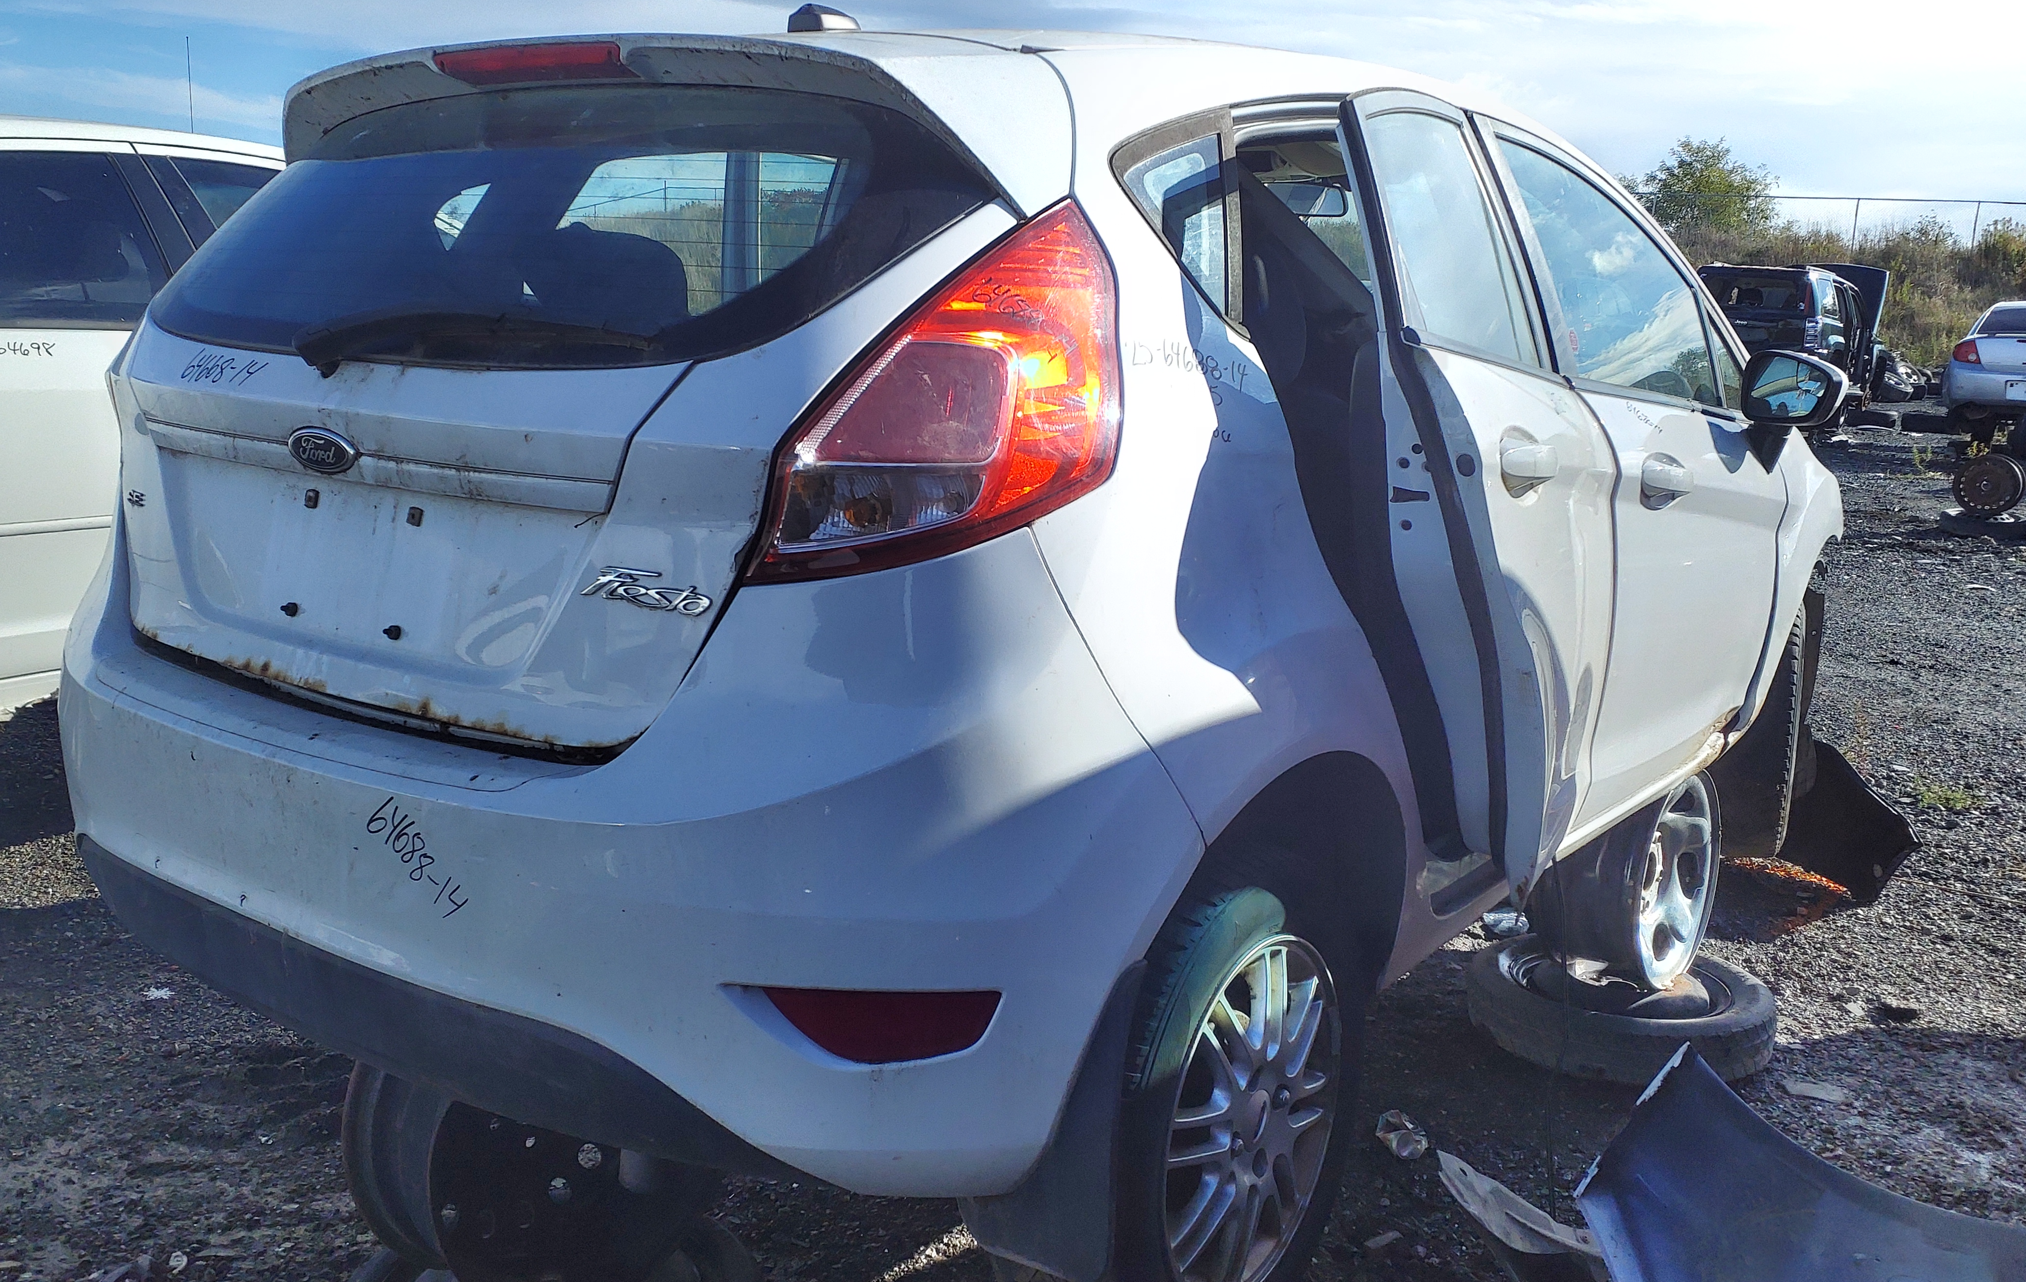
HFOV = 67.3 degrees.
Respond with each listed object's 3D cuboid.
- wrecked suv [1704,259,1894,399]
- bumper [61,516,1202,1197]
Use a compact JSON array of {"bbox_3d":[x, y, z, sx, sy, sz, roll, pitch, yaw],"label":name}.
[{"bbox_3d":[10.880,-4.330,21.580,1.820,1.700,4.400,11,16,38],"label":"wrecked suv"},{"bbox_3d":[-0.614,0.132,1.698,1.690,0.670,0.460,10,14,36],"label":"bumper"}]

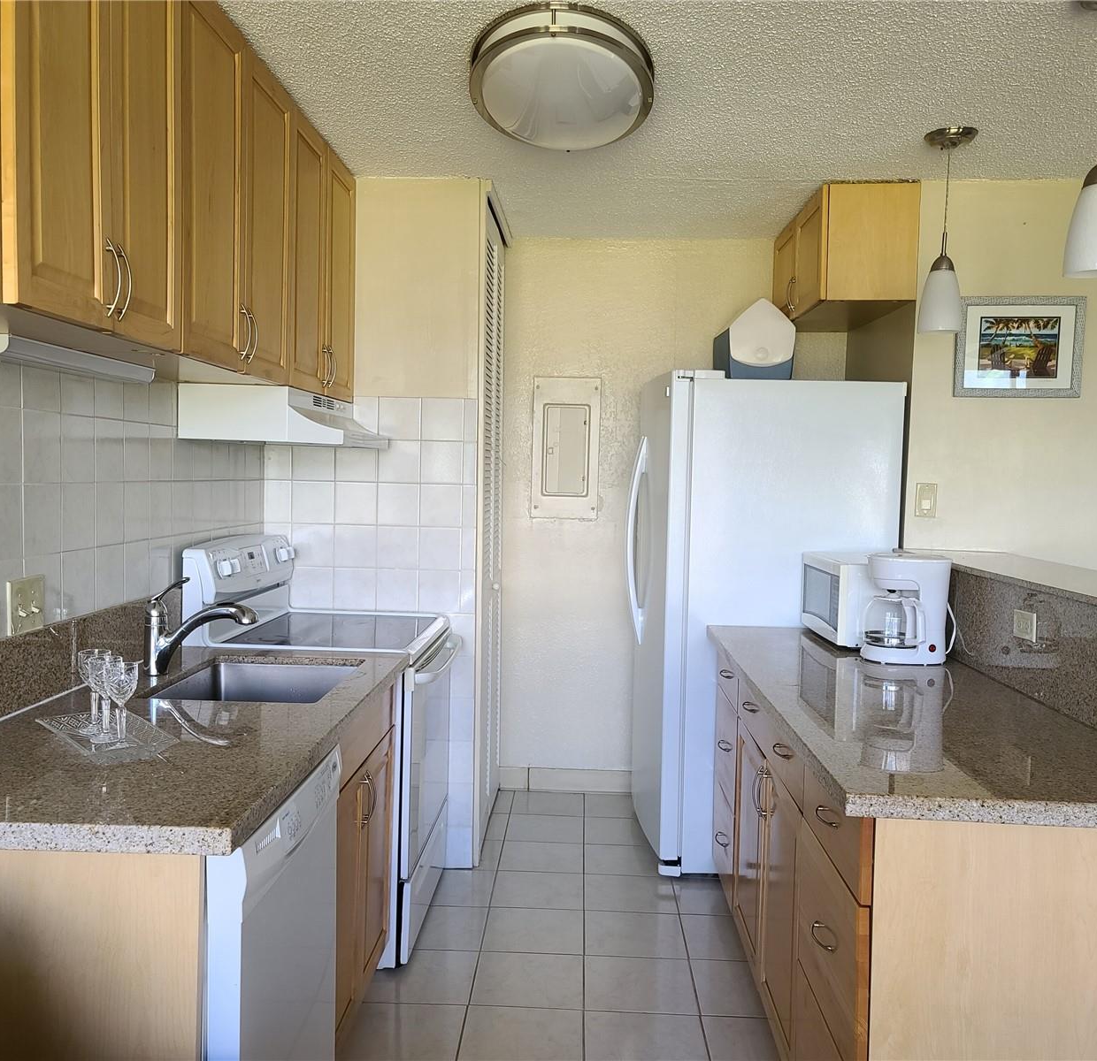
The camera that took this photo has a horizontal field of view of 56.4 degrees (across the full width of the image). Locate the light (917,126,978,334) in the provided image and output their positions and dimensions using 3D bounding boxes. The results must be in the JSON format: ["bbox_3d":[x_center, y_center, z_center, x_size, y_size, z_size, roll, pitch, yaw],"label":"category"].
[{"bbox_3d":[1.188,-0.883,3.035,0.136,0.580,0.136,1,3,2],"label":"light"}]

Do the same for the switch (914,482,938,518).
[{"bbox_3d":[1.319,-0.104,3.569,0.077,0.120,0.010,1,3,2],"label":"switch"}]

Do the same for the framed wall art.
[{"bbox_3d":[1.630,-0.632,3.523,0.430,0.341,0.025,1,3,2],"label":"framed wall art"}]

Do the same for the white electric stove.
[{"bbox_3d":[-0.689,0.634,3.292,0.705,1.190,0.755,1,3,2],"label":"white electric stove"}]

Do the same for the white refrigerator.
[{"bbox_3d":[0.780,0.330,4.063,0.923,1.780,0.900,1,3,2],"label":"white refrigerator"}]

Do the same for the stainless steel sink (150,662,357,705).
[{"bbox_3d":[-0.714,0.469,2.531,0.420,0.190,0.570,1,3,2],"label":"stainless steel sink"}]

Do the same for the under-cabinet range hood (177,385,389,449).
[{"bbox_3d":[-0.795,-0.349,3.244,0.462,0.157,0.755,1,3,2],"label":"under-cabinet range hood"}]

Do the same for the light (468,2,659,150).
[{"bbox_3d":[0.033,-1.095,2.494,0.446,0.150,0.446,1,3,2],"label":"light"}]

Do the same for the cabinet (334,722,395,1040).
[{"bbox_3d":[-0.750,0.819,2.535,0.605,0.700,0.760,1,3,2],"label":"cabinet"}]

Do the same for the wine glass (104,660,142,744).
[{"bbox_3d":[-0.783,0.313,1.885,0.068,0.155,0.068,1,3,2],"label":"wine glass"}]

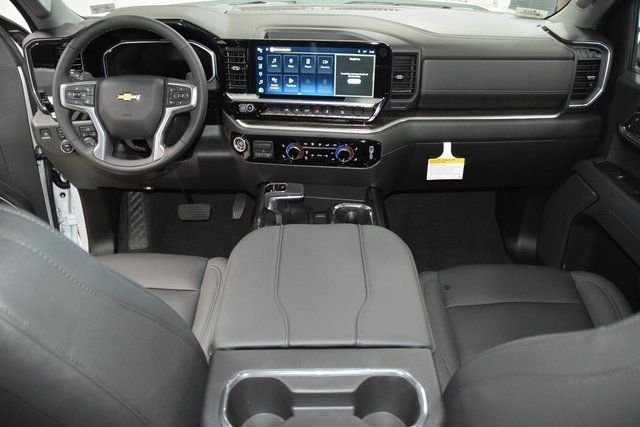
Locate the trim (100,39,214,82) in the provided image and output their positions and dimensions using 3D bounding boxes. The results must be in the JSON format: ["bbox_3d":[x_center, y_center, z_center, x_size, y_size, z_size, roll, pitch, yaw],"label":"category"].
[{"bbox_3d":[-0.441,-0.421,1.325,0.300,0.120,0.050,0,18,0],"label":"trim"}]

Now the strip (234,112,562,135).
[{"bbox_3d":[0.219,-0.254,1.342,0.900,0.050,0.085,0,26,0],"label":"strip"}]

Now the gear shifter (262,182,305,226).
[{"bbox_3d":[-0.096,-0.024,1.251,0.100,0.130,0.085,0,16,0],"label":"gear shifter"}]

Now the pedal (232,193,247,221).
[{"bbox_3d":[-0.289,-0.029,1.722,0.052,0.125,0.040,0,-7,0],"label":"pedal"}]

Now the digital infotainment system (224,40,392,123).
[{"bbox_3d":[-0.031,-0.356,1.290,0.435,0.210,0.090,4,24,7],"label":"digital infotainment system"}]

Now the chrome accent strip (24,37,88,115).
[{"bbox_3d":[-0.718,-0.376,1.319,0.160,0.200,0.060,0,26,0],"label":"chrome accent strip"}]

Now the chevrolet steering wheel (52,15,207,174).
[{"bbox_3d":[-0.465,-0.290,1.197,0.385,0.385,0.100,0,3,1],"label":"chevrolet steering wheel"}]

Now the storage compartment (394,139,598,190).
[{"bbox_3d":[0.513,-0.146,1.403,0.520,0.145,0.120,-1,26,-3],"label":"storage compartment"}]

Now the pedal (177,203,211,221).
[{"bbox_3d":[-0.448,-0.007,1.699,0.120,0.066,0.040,0,-4,0],"label":"pedal"}]

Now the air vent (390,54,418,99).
[{"bbox_3d":[0.230,-0.372,1.304,0.078,0.127,0.050,0,26,0],"label":"air vent"}]

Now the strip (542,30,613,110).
[{"bbox_3d":[0.708,-0.401,1.345,0.175,0.200,0.100,2,26,4],"label":"strip"}]

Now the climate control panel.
[{"bbox_3d":[-0.041,-0.178,1.359,0.415,0.090,0.060,4,22,7],"label":"climate control panel"}]

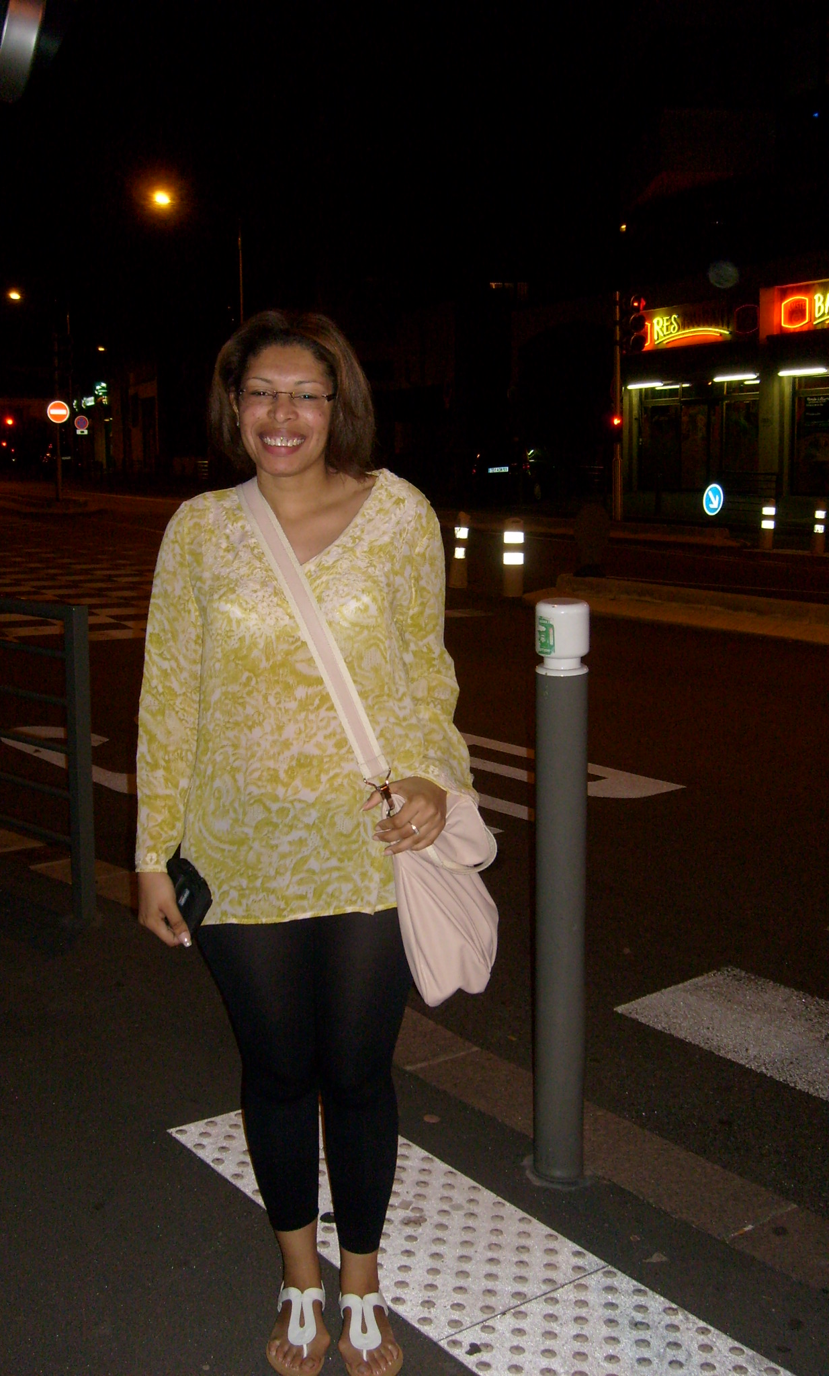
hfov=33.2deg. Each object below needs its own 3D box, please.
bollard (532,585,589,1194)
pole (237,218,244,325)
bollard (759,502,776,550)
[{"bbox_3d":[0.300,0.424,2.841,0.106,1.210,0.106,-1,9,0],"label":"bollard"},{"bbox_3d":[-5.627,-10.760,44.978,0.150,8.400,0.150,-1,9,0],"label":"pole"},{"bbox_3d":[5.003,-2.312,19.642,0.190,0.720,0.190,-1,9,0],"label":"bollard"}]

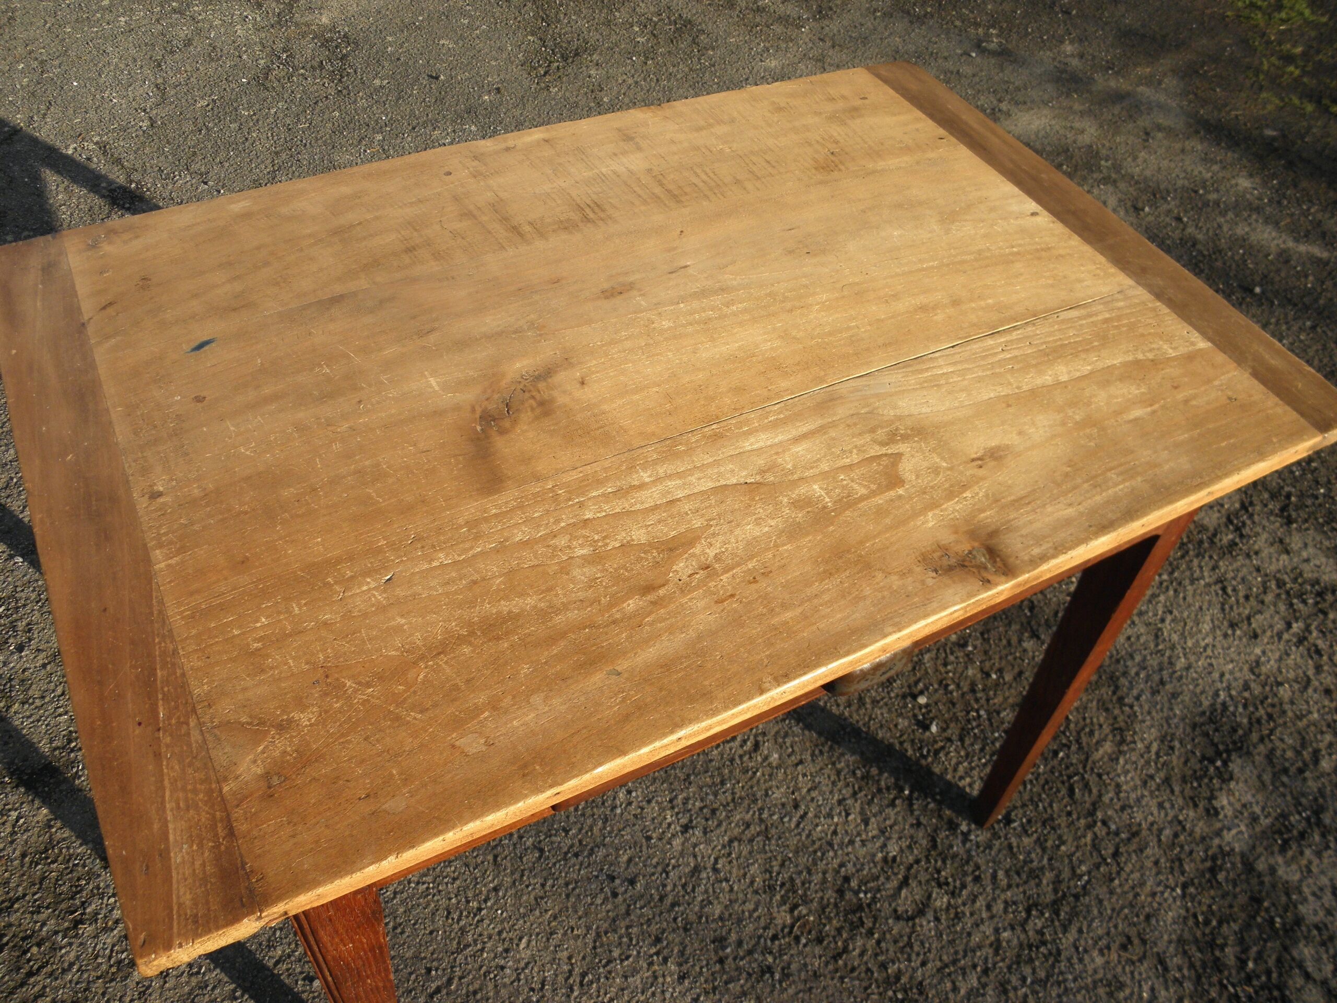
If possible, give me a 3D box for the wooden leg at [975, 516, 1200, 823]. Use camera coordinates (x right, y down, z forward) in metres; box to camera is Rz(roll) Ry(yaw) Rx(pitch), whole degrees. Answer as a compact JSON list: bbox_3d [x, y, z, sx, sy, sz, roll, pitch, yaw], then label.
[{"bbox_3d":[0.426,0.162,1.150,0.055,0.723,0.058,-20,53,-22],"label":"wooden leg"}]

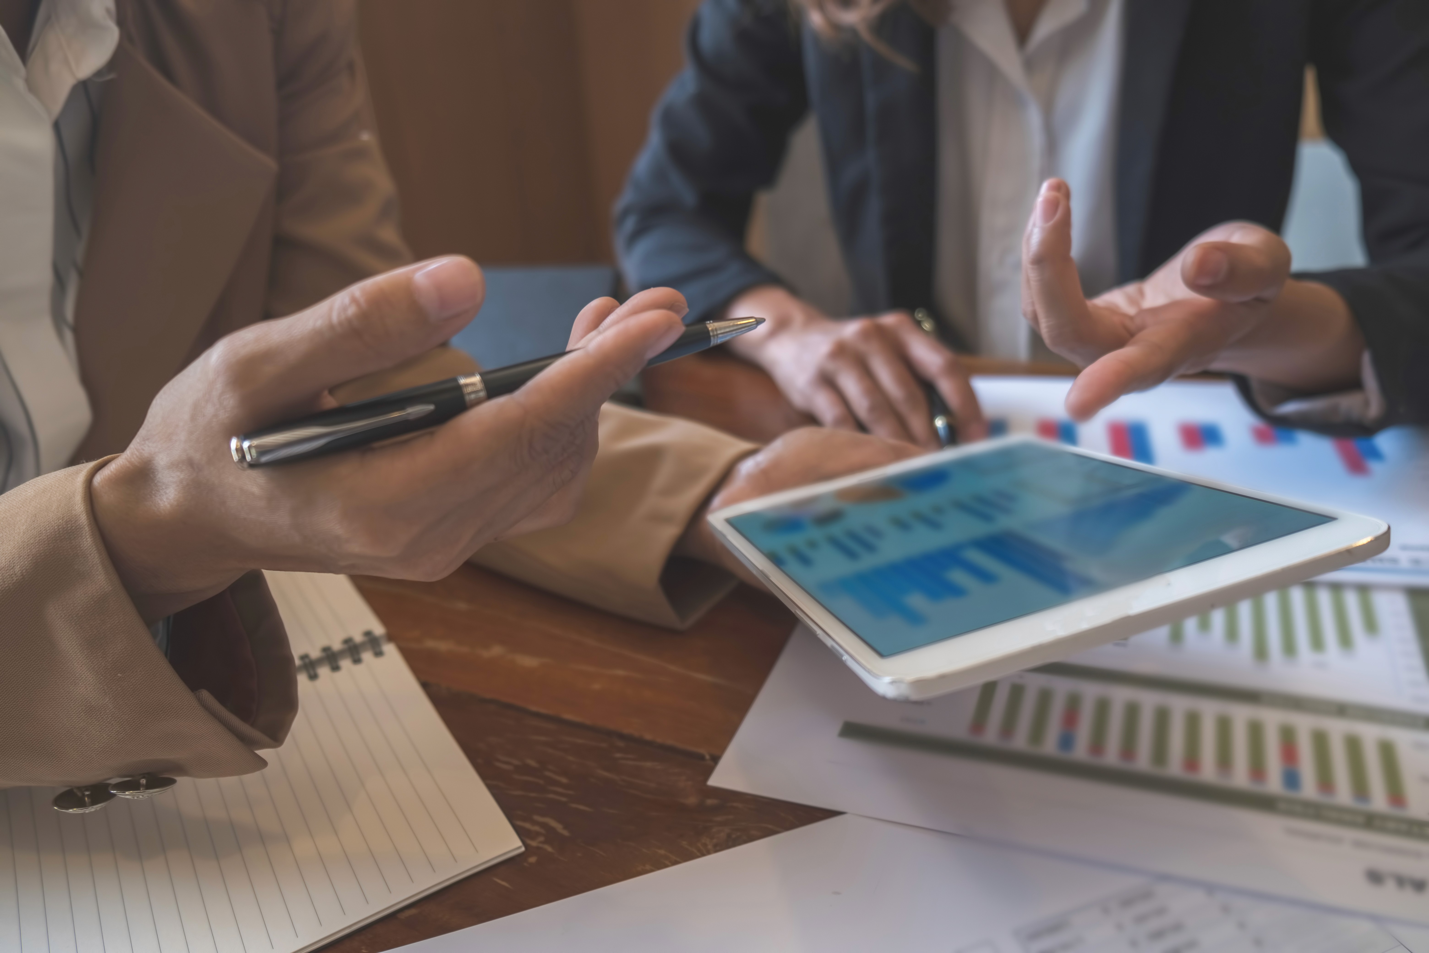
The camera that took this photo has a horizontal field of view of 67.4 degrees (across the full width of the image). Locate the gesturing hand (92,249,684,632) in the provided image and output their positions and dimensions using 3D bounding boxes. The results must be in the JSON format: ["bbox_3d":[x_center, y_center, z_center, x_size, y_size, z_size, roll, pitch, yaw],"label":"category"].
[{"bbox_3d":[-0.087,-0.011,0.302,0.162,0.090,0.085,-13,30,-7],"label":"gesturing hand"}]

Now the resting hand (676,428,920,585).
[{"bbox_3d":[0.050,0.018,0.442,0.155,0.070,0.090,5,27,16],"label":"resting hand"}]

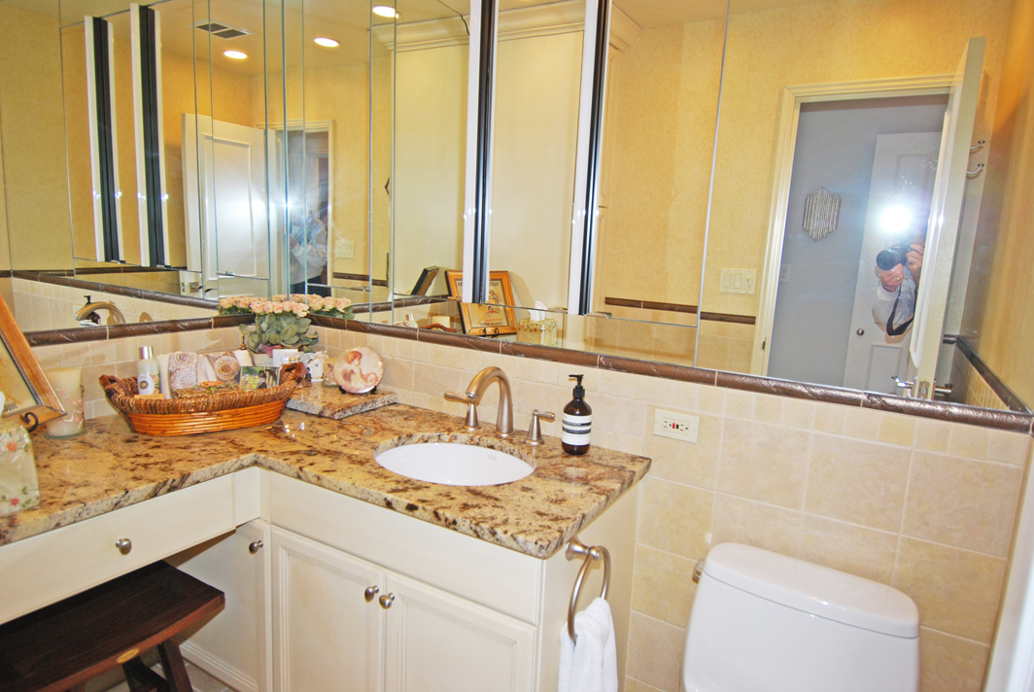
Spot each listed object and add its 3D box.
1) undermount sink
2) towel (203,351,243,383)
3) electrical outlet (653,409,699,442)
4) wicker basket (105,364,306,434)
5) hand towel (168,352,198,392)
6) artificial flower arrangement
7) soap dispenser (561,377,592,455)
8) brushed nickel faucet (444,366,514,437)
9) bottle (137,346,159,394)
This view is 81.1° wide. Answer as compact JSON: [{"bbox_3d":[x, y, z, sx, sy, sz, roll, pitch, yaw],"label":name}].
[{"bbox_3d":[-0.165,0.380,1.565,0.465,0.160,0.390,8,10,30],"label":"undermount sink"},{"bbox_3d":[-0.880,0.069,1.810,0.115,0.125,0.075,-2,10,-29],"label":"towel"},{"bbox_3d":[0.410,0.208,1.557,0.114,0.070,0.010,8,10,30],"label":"electrical outlet"},{"bbox_3d":[-0.895,0.140,1.762,0.530,0.158,0.290,-2,10,-29],"label":"wicker basket"},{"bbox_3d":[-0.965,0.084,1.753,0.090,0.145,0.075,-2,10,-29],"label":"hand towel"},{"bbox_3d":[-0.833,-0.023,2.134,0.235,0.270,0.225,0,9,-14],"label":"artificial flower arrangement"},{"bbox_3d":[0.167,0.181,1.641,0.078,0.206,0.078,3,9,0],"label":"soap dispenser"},{"bbox_3d":[-0.157,0.150,1.741,0.250,0.210,0.230,8,10,30],"label":"brushed nickel faucet"},{"bbox_3d":[-1.022,0.095,1.676,0.054,0.185,0.052,1,9,-13],"label":"bottle"}]

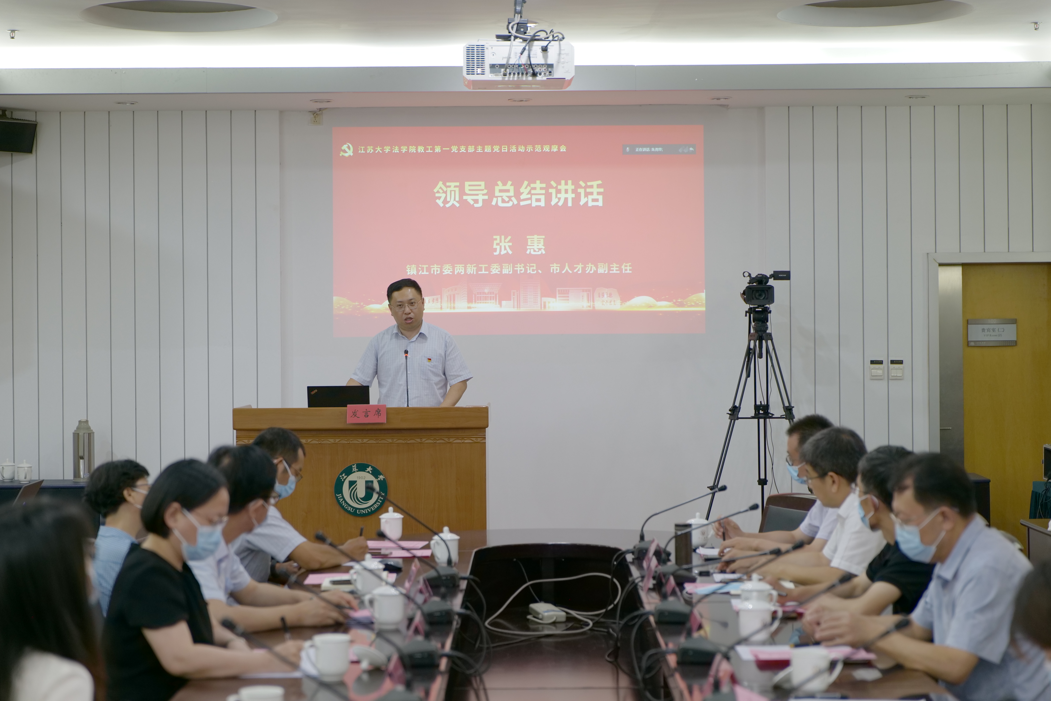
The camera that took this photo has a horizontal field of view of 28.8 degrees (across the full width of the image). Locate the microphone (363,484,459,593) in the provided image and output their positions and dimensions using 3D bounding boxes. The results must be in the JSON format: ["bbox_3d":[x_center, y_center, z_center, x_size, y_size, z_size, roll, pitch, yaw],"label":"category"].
[{"bbox_3d":[-0.356,0.578,6.451,0.307,0.325,0.140,0,0,0],"label":"microphone"}]

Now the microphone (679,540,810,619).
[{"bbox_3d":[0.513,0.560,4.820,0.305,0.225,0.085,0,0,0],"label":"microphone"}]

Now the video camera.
[{"bbox_3d":[1.295,-0.335,11.000,0.265,0.190,0.370,0,0,6],"label":"video camera"}]

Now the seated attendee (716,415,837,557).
[{"bbox_3d":[1.027,0.851,7.252,0.680,1.252,0.520,0,0,5],"label":"seated attendee"}]

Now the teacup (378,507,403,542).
[{"bbox_3d":[-0.521,0.667,7.870,0.095,0.127,0.110,0,0,25],"label":"teacup"}]

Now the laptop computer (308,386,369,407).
[{"bbox_3d":[-0.927,0.275,10.271,0.308,0.205,0.260,0,0,0],"label":"laptop computer"}]

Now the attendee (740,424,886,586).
[{"bbox_3d":[0.962,0.860,6.502,0.670,1.238,0.520,0,0,5],"label":"attendee"}]

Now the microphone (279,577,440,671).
[{"bbox_3d":[-0.354,0.590,4.350,0.335,0.235,0.100,0,0,0],"label":"microphone"}]

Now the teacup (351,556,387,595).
[{"bbox_3d":[-0.473,0.666,6.080,0.113,0.125,0.095,0,0,-30],"label":"teacup"}]

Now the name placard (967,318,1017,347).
[{"bbox_3d":[2.880,-0.109,12.590,0.301,0.169,0.020,0,0,0],"label":"name placard"}]

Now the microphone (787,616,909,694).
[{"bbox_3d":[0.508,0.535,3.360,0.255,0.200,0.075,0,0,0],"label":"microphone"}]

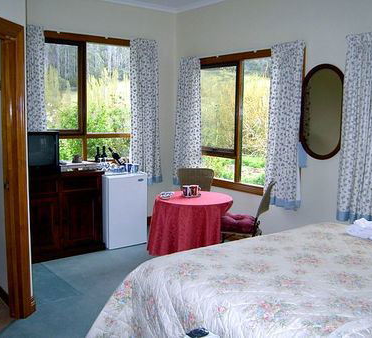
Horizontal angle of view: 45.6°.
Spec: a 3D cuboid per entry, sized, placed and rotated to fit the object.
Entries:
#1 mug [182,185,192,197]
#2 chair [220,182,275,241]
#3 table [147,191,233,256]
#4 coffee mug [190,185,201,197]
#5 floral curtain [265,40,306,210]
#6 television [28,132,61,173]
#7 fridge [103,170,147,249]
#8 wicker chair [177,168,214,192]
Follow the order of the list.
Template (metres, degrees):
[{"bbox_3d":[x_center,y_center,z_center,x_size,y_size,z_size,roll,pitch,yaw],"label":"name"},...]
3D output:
[{"bbox_3d":[0.003,0.216,4.385,0.100,0.100,0.090,1,7,0],"label":"mug"},{"bbox_3d":[0.591,0.557,4.446,0.560,0.860,0.480,1,7,6],"label":"chair"},{"bbox_3d":[0.042,0.634,4.348,0.800,0.720,0.800,1,7,0],"label":"table"},{"bbox_3d":[0.094,0.216,4.390,0.115,0.100,0.085,1,7,1],"label":"coffee mug"},{"bbox_3d":[1.016,-0.439,4.561,0.120,1.670,0.460,-5,9,-37],"label":"floral curtain"},{"bbox_3d":[-1.645,-0.183,4.685,0.470,0.435,0.430,-5,8,-37],"label":"television"},{"bbox_3d":[-0.817,0.458,5.294,0.490,0.830,0.520,-5,8,-37],"label":"fridge"},{"bbox_3d":[0.096,0.471,5.133,0.480,0.860,0.560,1,7,3],"label":"wicker chair"}]

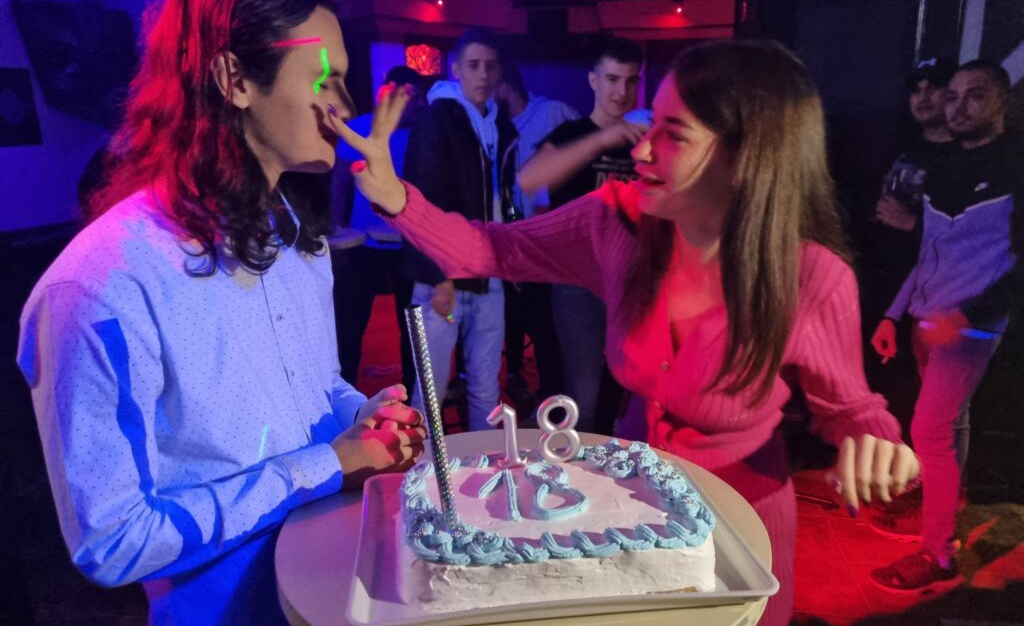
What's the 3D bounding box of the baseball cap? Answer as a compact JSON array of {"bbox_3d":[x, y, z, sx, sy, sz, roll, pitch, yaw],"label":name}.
[{"bbox_3d":[1.540,-0.863,2.779,0.260,0.130,0.180,-11,17,-37],"label":"baseball cap"}]

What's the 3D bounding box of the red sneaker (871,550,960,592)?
[{"bbox_3d":[1.398,0.861,2.638,0.300,0.115,0.110,-3,14,-13],"label":"red sneaker"}]

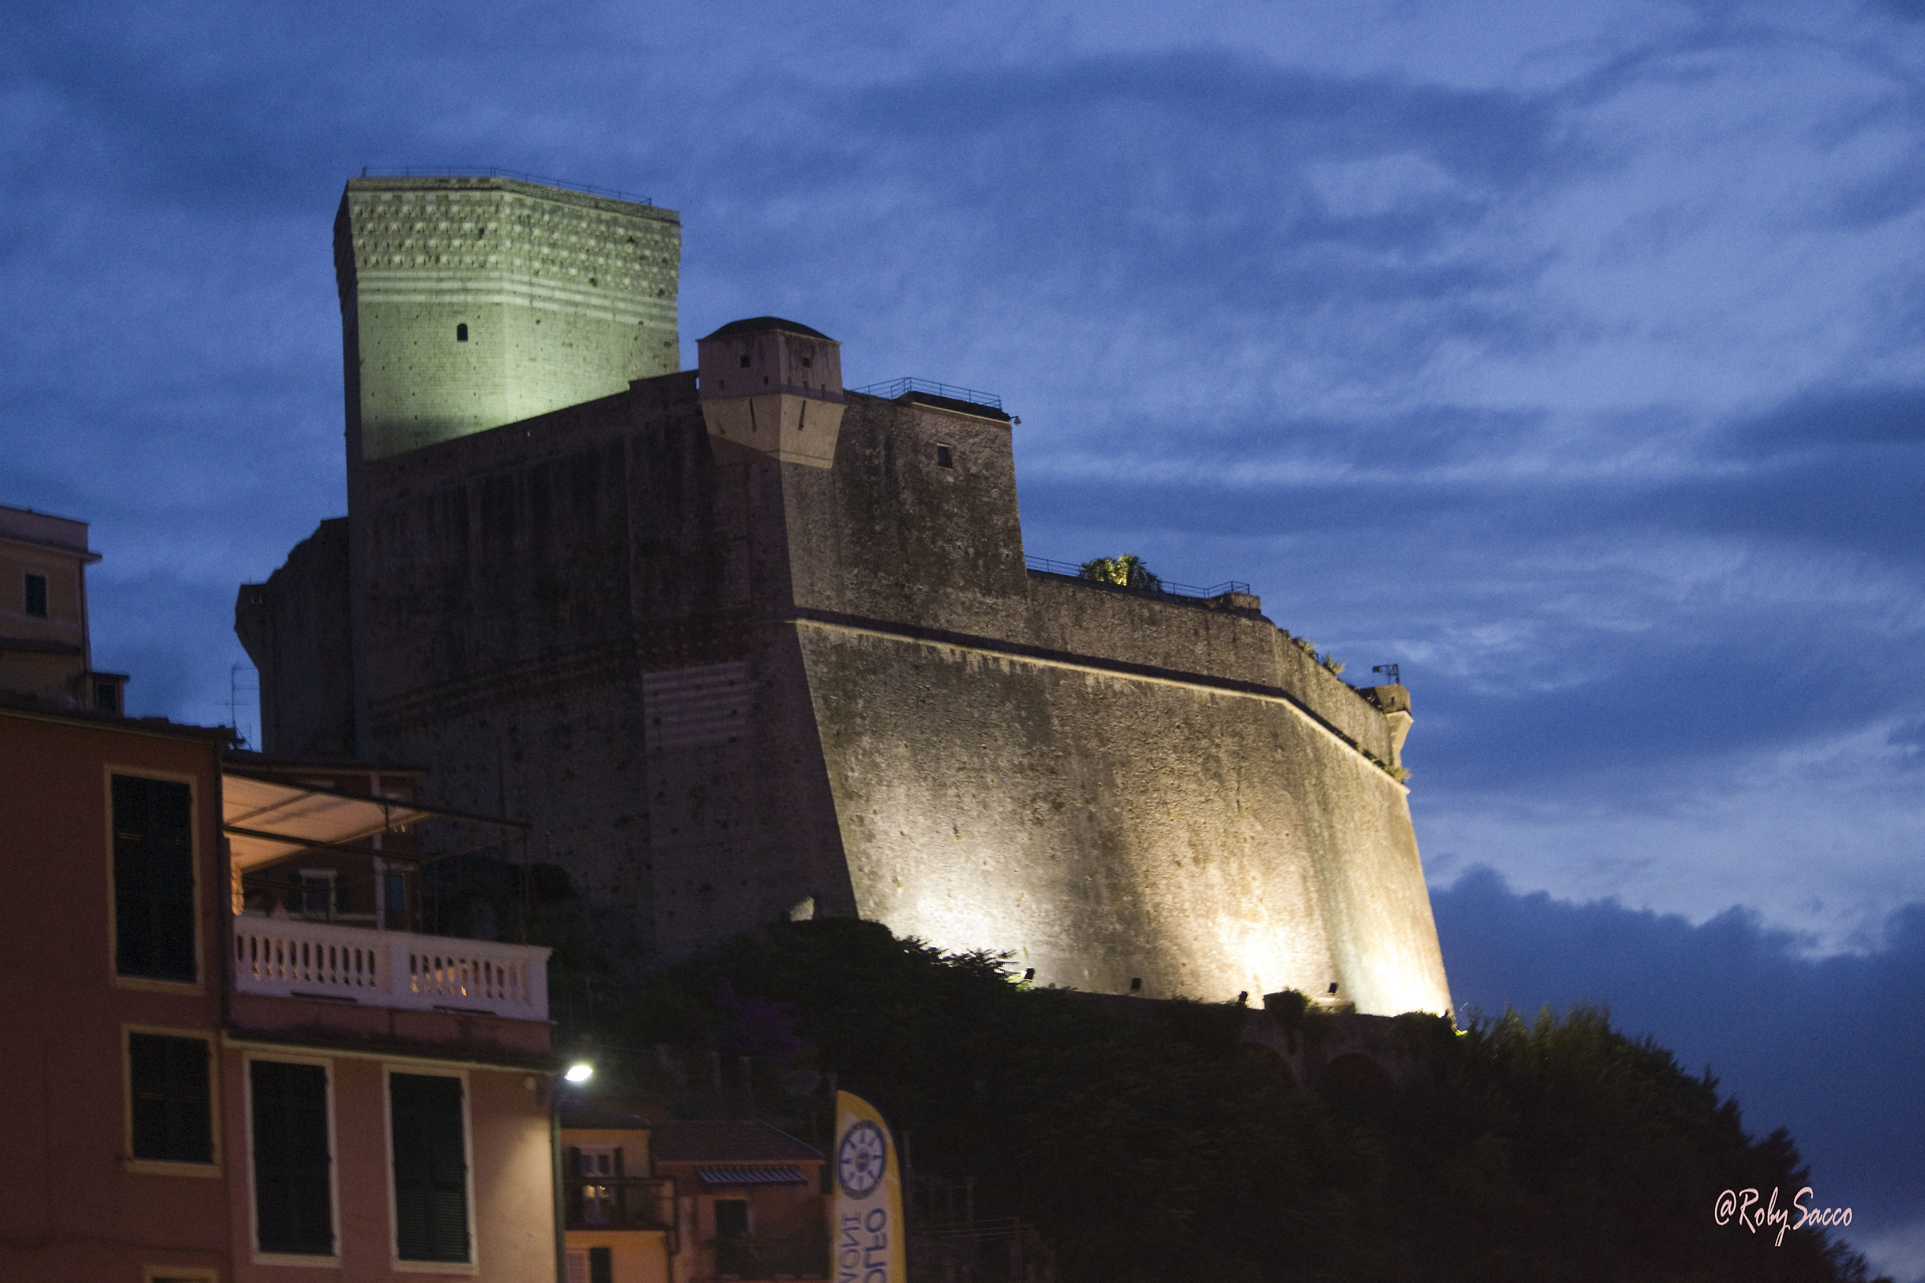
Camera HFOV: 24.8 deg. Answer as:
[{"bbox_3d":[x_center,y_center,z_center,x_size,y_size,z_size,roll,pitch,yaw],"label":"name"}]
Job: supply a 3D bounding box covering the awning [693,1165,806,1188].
[{"bbox_3d":[-5.614,14.267,117.299,2.730,0.720,1.350,0,-16,-17],"label":"awning"}]

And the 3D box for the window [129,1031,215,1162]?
[{"bbox_3d":[-9.136,5.271,50.473,1.045,1.456,0.130,9,-20,-41],"label":"window"}]

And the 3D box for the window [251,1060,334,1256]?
[{"bbox_3d":[-7.879,6.062,51.363,1.032,2.254,0.130,9,-20,-41],"label":"window"}]

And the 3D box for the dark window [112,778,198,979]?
[{"bbox_3d":[-9.439,2.769,51.051,1.052,2.379,0.130,9,-20,-41],"label":"dark window"}]

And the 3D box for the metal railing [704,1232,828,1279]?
[{"bbox_3d":[-5.190,16.434,116.877,3.088,1.216,1.000,0,-16,-17],"label":"metal railing"}]

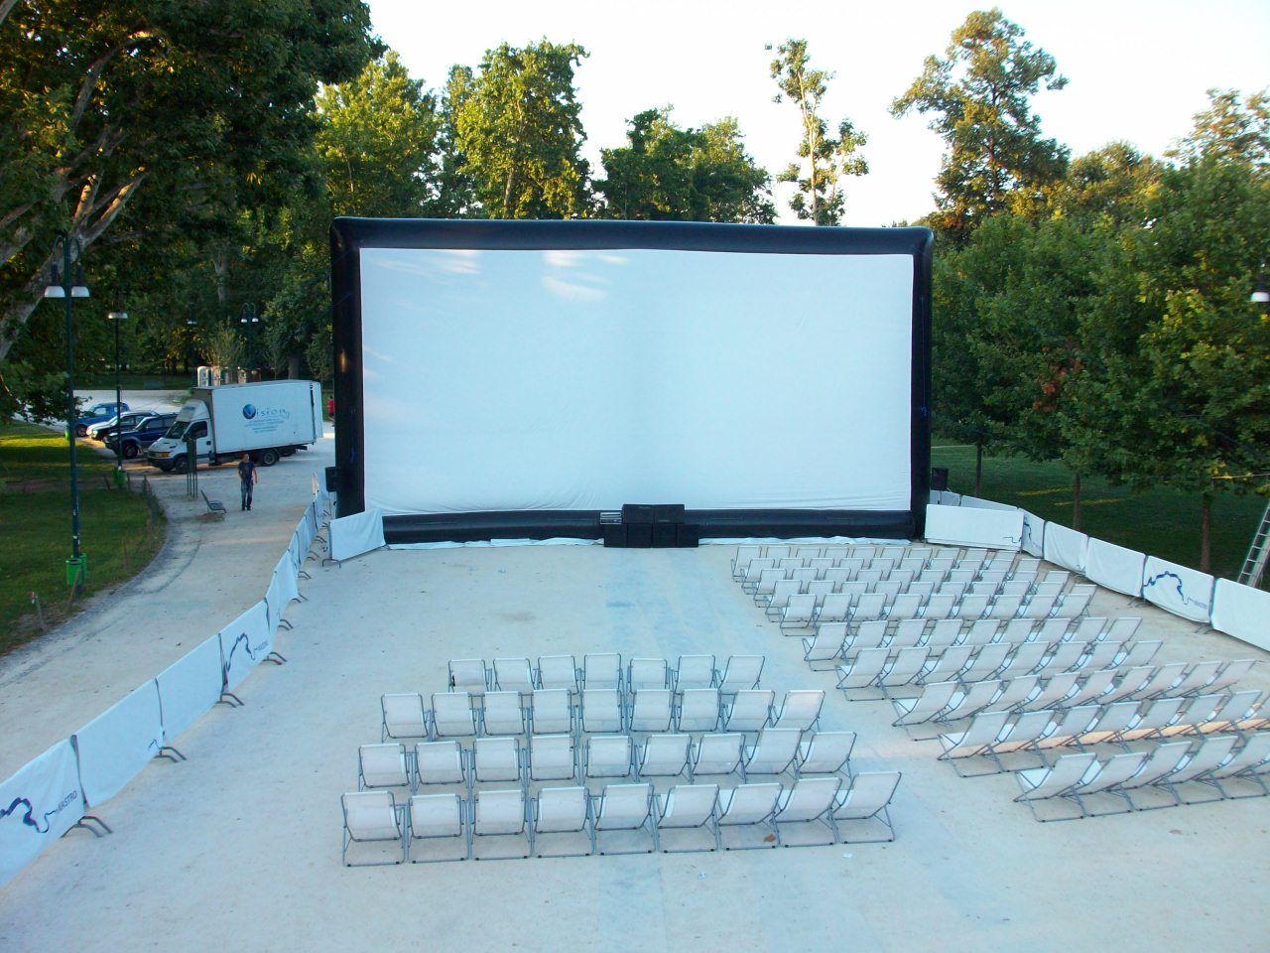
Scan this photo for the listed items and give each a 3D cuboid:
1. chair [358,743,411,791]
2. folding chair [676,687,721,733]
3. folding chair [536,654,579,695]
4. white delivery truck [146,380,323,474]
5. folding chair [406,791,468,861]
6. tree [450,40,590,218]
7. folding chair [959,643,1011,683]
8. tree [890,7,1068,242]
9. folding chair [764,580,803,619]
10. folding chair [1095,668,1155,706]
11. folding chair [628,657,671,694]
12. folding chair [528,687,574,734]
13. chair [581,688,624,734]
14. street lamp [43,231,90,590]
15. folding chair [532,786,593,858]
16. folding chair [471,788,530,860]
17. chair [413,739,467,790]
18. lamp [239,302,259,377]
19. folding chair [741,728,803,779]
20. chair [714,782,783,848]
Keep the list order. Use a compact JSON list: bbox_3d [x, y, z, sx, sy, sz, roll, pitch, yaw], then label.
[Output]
[{"bbox_3d":[-2.858,3.305,14.289,0.615,0.819,0.849,-1,6,-8],"label":"chair"},{"bbox_3d":[0.823,3.022,16.004,0.600,0.802,0.874,0,6,-2],"label":"folding chair"},{"bbox_3d":[-1.158,3.053,19.077,0.636,0.843,0.905,0,7,-1],"label":"folding chair"},{"bbox_3d":[-16.040,-1.999,49.956,6.387,3.219,2.100,-9,11,-42],"label":"white delivery truck"},{"bbox_3d":[-2.122,3.645,13.376,0.625,0.812,0.890,0,7,-8],"label":"folding chair"},{"bbox_3d":[-5.836,-11.810,64.103,7.800,20.400,7.800,0,6,0],"label":"tree"},{"bbox_3d":[5.530,2.970,19.806,0.625,0.830,0.890,-1,7,-15],"label":"folding chair"},{"bbox_3d":[17.715,-12.577,64.017,9.200,22.000,9.000,0,6,0],"label":"tree"},{"bbox_3d":[2.900,2.350,24.192,0.640,0.868,0.949,-1,7,-5],"label":"folding chair"},{"bbox_3d":[6.696,2.904,17.094,0.600,0.802,0.874,-2,7,-19],"label":"folding chair"},{"bbox_3d":[0.195,3.035,18.911,0.625,0.806,0.890,0,7,-2],"label":"folding chair"},{"bbox_3d":[-1.125,3.185,16.896,0.640,0.893,0.944,0,7,-3],"label":"folding chair"},{"bbox_3d":[-0.452,3.225,17.050,0.625,0.841,0.890,0,7,-2],"label":"chair"},{"bbox_3d":[-11.719,-1.300,25.824,0.980,7.290,0.480,-3,7,-24],"label":"street lamp"},{"bbox_3d":[-0.789,3.600,13.446,0.640,0.854,0.953,-1,7,-7],"label":"folding chair"},{"bbox_3d":[-1.358,3.395,12.543,0.600,0.802,0.874,-1,6,-8],"label":"folding chair"},{"bbox_3d":[-2.246,3.329,14.461,0.617,0.781,0.894,0,7,-6],"label":"chair"},{"bbox_3d":[-26.059,-8.116,84.774,1.200,7.300,0.450,-2,7,-17],"label":"lamp"},{"bbox_3d":[1.586,3.196,14.386,0.600,0.802,0.874,-1,6,-6],"label":"folding chair"},{"bbox_3d":[1.215,3.526,13.383,0.621,0.818,0.979,-1,6,-8],"label":"chair"}]

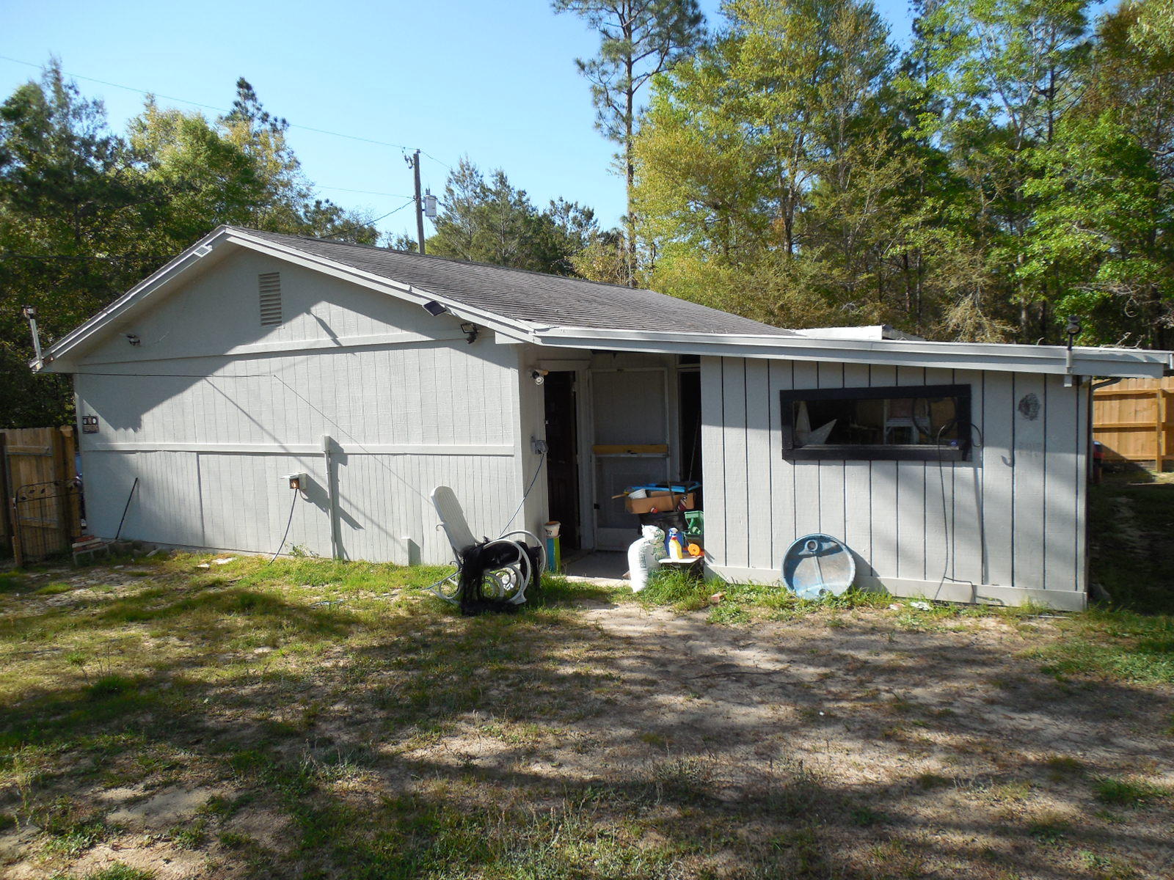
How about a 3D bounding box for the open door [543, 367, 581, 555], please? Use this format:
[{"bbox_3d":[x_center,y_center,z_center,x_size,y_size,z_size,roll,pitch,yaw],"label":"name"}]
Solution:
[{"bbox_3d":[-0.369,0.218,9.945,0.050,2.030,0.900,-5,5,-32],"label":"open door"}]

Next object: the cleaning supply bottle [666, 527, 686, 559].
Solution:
[{"bbox_3d":[0.779,0.911,7.450,0.120,0.277,0.075,-3,4,-12],"label":"cleaning supply bottle"}]

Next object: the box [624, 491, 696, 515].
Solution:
[{"bbox_3d":[0.696,0.596,8.232,0.600,0.150,0.330,-6,5,-10],"label":"box"}]

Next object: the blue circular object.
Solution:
[{"bbox_3d":[1.886,1.036,6.865,0.580,0.570,0.160,0,-5,20],"label":"blue circular object"}]

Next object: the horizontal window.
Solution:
[{"bbox_3d":[2.267,-0.132,6.731,1.435,0.573,0.100,0,5,27],"label":"horizontal window"}]

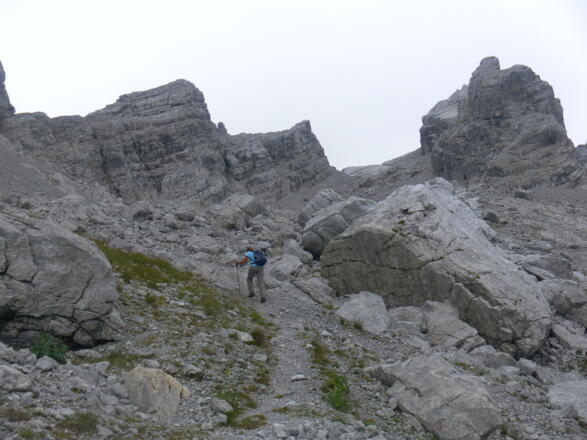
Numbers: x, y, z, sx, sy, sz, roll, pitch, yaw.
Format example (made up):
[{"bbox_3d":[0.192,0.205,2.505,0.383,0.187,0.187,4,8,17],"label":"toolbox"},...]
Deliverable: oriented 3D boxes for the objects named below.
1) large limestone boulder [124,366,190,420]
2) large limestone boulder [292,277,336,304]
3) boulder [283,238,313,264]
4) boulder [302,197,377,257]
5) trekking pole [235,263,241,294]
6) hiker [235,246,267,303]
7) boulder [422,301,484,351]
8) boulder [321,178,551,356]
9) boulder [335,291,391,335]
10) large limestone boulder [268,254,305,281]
[{"bbox_3d":[-1.581,1.994,6.900,0.680,0.560,0.550,0,-10,0],"label":"large limestone boulder"},{"bbox_3d":[0.573,1.925,16.200,1.150,0.720,0.950,4,-11,-20],"label":"large limestone boulder"},{"bbox_3d":[0.137,1.078,20.300,1.050,0.880,0.950,0,-10,0],"label":"boulder"},{"bbox_3d":[1.800,0.276,21.800,3.100,2.200,2.600,-4,-11,20],"label":"boulder"},{"bbox_3d":[-1.581,1.680,16.900,0.060,0.950,0.080,5,-14,-45],"label":"trekking pole"},{"bbox_3d":[-1.217,1.543,16.800,0.800,1.600,0.600,-10,-14,44],"label":"hiker"},{"bbox_3d":[2.858,1.885,10.600,1.050,0.820,0.800,-6,-12,30],"label":"boulder"},{"bbox_3d":[3.252,1.027,13.400,3.400,3.600,4.900,10,-14,-44],"label":"boulder"},{"bbox_3d":[1.407,1.886,12.100,1.050,0.820,0.850,0,-10,0],"label":"boulder"},{"bbox_3d":[-0.223,1.513,18.900,1.150,0.820,1.000,0,-10,0],"label":"large limestone boulder"}]

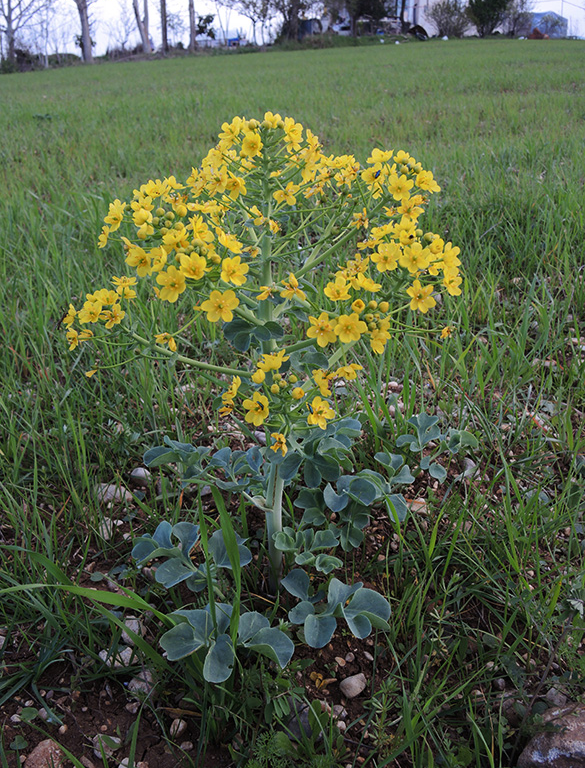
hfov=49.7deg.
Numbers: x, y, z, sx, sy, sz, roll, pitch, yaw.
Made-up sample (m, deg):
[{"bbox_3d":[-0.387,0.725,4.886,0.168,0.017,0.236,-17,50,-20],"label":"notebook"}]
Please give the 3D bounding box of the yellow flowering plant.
[{"bbox_3d":[-0.010,0.006,0.580,0.360,0.465,0.310,0,26,0],"label":"yellow flowering plant"}]

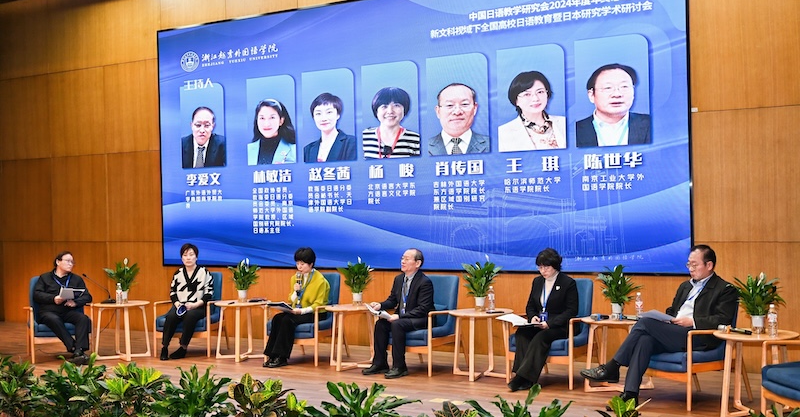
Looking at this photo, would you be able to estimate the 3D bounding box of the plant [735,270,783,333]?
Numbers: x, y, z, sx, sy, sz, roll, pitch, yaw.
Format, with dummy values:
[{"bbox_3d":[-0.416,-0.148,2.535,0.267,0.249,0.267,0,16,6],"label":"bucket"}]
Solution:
[{"bbox_3d":[2.660,0.695,7.376,0.384,0.447,0.364,-1,0,0],"label":"plant"}]

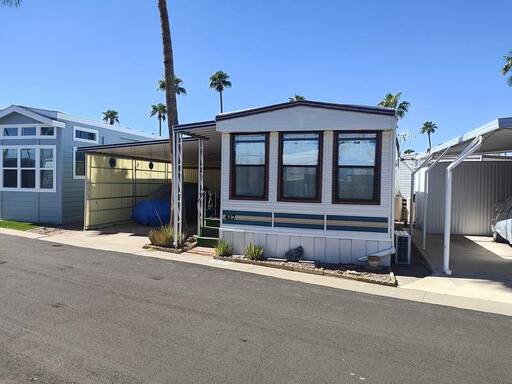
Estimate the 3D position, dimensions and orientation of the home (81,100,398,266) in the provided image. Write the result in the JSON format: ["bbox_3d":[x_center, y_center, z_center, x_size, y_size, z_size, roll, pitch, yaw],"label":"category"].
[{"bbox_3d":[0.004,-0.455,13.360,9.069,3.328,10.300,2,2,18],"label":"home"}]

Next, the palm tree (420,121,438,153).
[{"bbox_3d":[27.864,-5.654,59.824,2.850,11.597,2.850,2,2,18],"label":"palm tree"}]

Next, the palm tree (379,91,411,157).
[{"bbox_3d":[13.636,-4.585,36.856,3.200,10.477,3.200,2,2,18],"label":"palm tree"}]

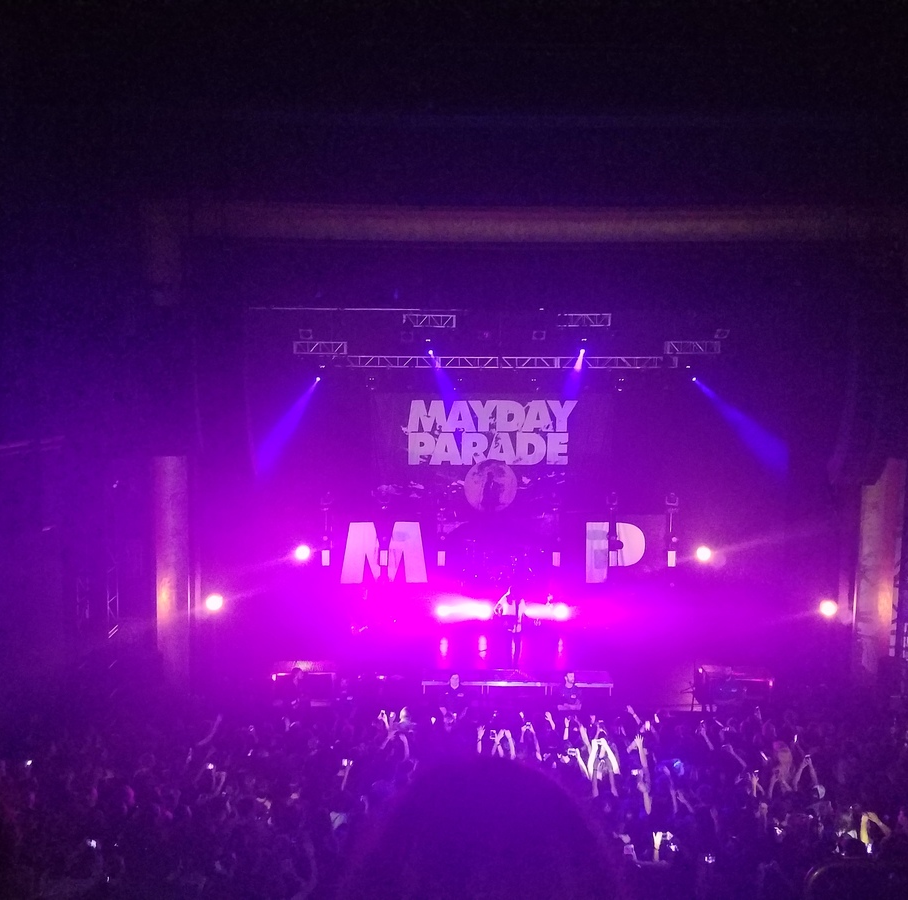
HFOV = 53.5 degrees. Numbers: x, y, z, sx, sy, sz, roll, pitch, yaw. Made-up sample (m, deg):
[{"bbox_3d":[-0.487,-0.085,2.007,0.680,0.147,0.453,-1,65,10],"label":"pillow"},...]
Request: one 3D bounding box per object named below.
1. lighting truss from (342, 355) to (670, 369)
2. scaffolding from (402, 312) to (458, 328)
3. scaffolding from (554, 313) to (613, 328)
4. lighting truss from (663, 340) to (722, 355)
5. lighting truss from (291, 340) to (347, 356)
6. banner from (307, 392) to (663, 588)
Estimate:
[{"bbox_3d":[1.369,-2.308,23.500,8.600,0.320,0.320,0,5,-1],"label":"lighting truss"},{"bbox_3d":[-0.568,-3.003,20.900,1.270,0.320,0.320,0,5,-1],"label":"scaffolding"},{"bbox_3d":[3.015,-3.003,20.900,1.270,0.320,0.320,0,5,-1],"label":"scaffolding"},{"bbox_3d":[5.531,-2.370,20.900,1.270,0.320,0.320,0,5,-1],"label":"lighting truss"},{"bbox_3d":[-3.096,-2.358,20.900,1.270,0.320,0.320,0,5,-1],"label":"lighting truss"},{"bbox_3d":[0.867,1.114,24.800,9.700,5.350,0.100,0,5,-1],"label":"banner"}]

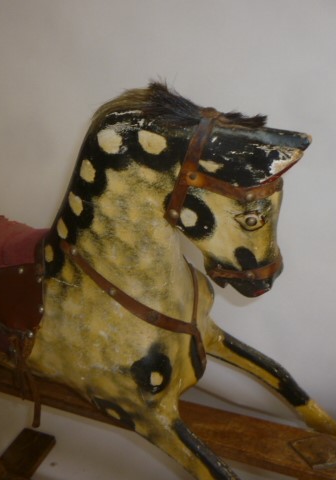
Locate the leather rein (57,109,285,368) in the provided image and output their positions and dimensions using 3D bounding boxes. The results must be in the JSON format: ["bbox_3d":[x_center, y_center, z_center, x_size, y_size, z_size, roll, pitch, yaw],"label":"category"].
[{"bbox_3d":[0.011,0.024,0.869,0.369,0.477,0.239,6,30,27],"label":"leather rein"}]

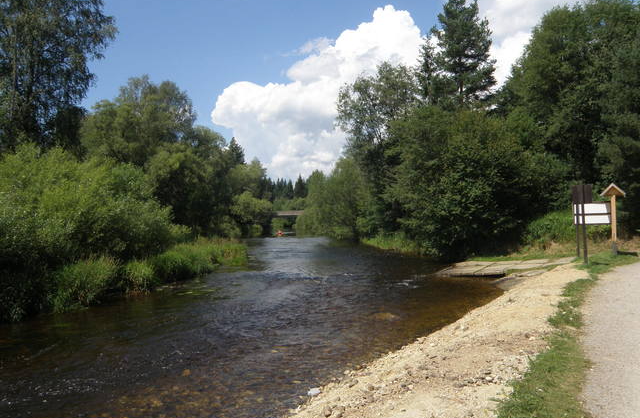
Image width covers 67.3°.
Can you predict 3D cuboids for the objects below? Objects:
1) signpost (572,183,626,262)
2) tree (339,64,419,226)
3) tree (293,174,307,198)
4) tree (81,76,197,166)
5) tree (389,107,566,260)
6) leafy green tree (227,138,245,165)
[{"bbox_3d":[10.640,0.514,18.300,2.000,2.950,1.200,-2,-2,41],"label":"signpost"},{"bbox_3d":[5.286,-5.024,42.000,8.000,15.700,7.600,-1,-2,0],"label":"tree"},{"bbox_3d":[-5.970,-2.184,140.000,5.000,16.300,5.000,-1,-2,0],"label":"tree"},{"bbox_3d":[-14.348,-3.913,38.000,9.300,13.300,8.800,-1,-2,0],"label":"tree"},{"bbox_3d":[8.846,-1.432,27.000,9.600,8.600,8.200,-1,-2,0],"label":"tree"},{"bbox_3d":[-15.821,-4.587,90.000,5.200,17.800,5.200,-1,-2,0],"label":"leafy green tree"}]

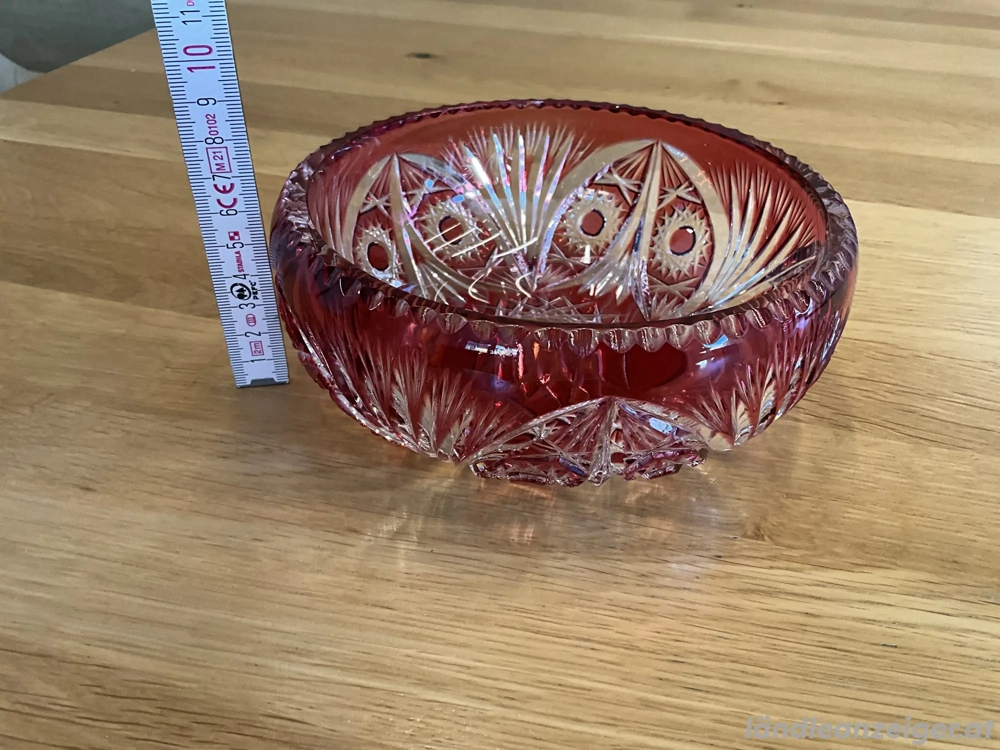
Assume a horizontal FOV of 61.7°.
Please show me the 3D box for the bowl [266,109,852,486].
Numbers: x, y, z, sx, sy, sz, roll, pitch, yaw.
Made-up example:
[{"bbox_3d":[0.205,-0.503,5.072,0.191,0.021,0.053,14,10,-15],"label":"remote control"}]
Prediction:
[{"bbox_3d":[0.017,-0.025,0.249,0.159,0.066,0.159,1,37,0],"label":"bowl"}]

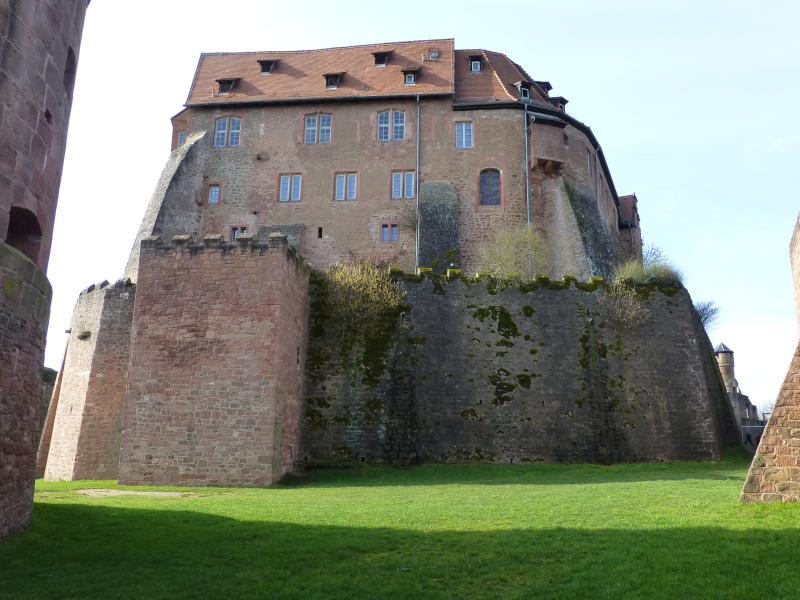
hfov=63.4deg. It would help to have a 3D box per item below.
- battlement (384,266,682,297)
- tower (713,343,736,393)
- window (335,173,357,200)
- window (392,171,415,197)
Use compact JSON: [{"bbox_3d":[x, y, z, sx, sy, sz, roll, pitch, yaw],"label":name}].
[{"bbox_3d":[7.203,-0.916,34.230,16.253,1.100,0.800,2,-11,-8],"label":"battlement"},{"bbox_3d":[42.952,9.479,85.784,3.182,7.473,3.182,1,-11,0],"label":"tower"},{"bbox_3d":[-3.444,-7.204,41.161,1.468,1.835,0.200,0,-10,6],"label":"window"},{"bbox_3d":[0.230,-7.254,40.765,1.451,1.857,0.200,0,-10,6],"label":"window"}]

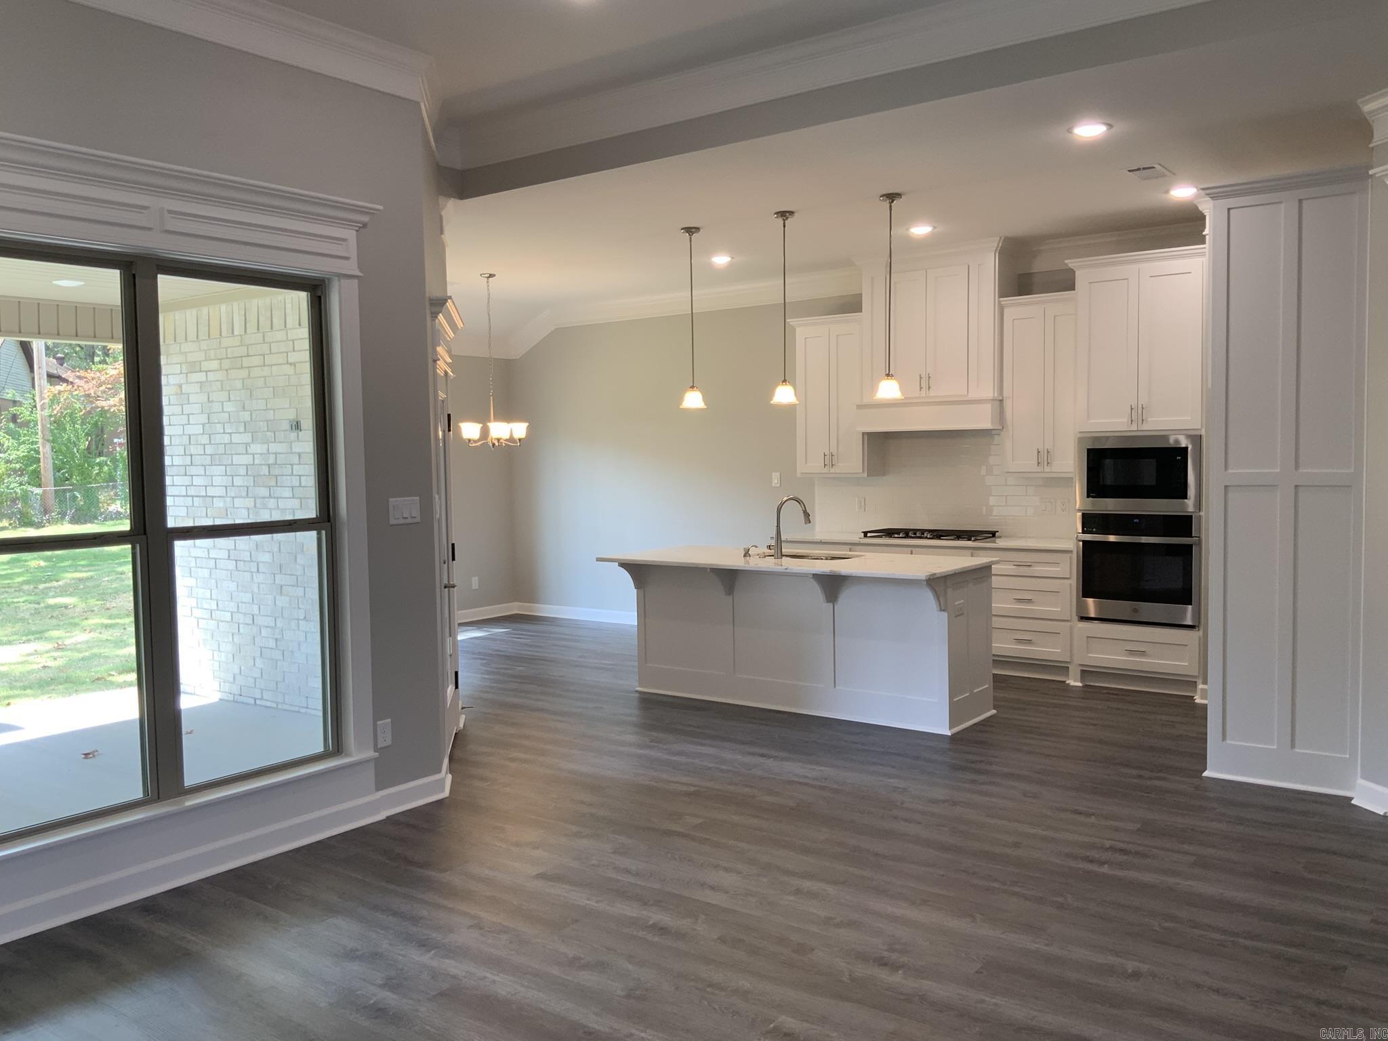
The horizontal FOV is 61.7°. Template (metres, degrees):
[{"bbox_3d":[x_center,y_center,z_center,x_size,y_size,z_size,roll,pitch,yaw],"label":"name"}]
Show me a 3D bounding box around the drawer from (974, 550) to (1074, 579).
[{"bbox_3d":[2.365,0.282,8.070,0.672,0.159,0.514,2,4,37],"label":"drawer"}]

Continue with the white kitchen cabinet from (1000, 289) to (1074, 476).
[{"bbox_3d":[2.514,-0.932,8.158,0.590,1.253,0.345,2,4,36],"label":"white kitchen cabinet"}]

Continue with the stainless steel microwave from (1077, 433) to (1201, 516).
[{"bbox_3d":[2.949,-0.308,7.564,0.762,0.482,0.473,2,4,37],"label":"stainless steel microwave"}]

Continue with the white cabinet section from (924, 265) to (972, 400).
[{"bbox_3d":[1.903,-1.352,8.401,0.335,0.910,0.360,2,5,38],"label":"white cabinet section"}]

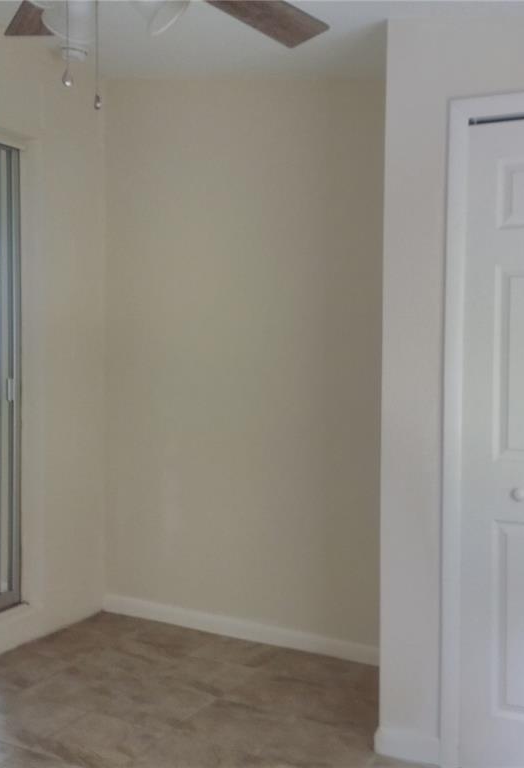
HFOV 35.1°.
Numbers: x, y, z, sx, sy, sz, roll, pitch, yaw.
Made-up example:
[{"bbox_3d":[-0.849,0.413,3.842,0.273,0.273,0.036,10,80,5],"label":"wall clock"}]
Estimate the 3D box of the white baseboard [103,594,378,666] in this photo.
[{"bbox_3d":[-0.076,1.153,3.878,1.699,0.088,0.016,2,2,28],"label":"white baseboard"}]

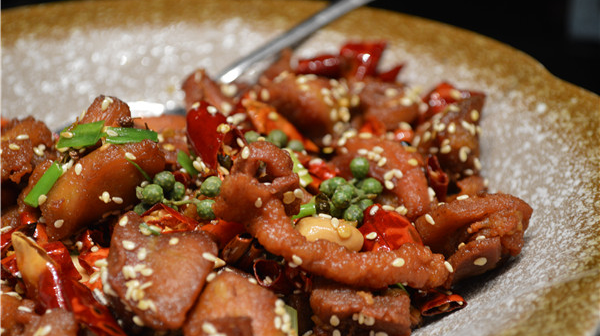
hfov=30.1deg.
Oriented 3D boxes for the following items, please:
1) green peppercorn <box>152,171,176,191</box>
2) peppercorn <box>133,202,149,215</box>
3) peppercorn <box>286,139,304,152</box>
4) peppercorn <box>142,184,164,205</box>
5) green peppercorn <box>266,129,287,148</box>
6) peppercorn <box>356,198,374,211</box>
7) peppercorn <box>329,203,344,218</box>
[{"bbox_3d":[-0.036,0.004,0.295,0.006,0.006,0.006,-1,28,0],"label":"green peppercorn"},{"bbox_3d":[-0.040,0.011,0.283,0.005,0.005,0.005,0,27,0],"label":"peppercorn"},{"bbox_3d":[-0.001,-0.006,0.315,0.005,0.005,0.005,-1,28,0],"label":"peppercorn"},{"bbox_3d":[-0.038,0.007,0.285,0.005,0.005,0.005,0,27,0],"label":"peppercorn"},{"bbox_3d":[-0.006,-0.008,0.318,0.006,0.006,0.006,-1,28,0],"label":"green peppercorn"},{"bbox_3d":[0.017,0.009,0.283,0.005,0.005,0.005,-1,28,0],"label":"peppercorn"},{"bbox_3d":[0.009,0.010,0.280,0.005,0.005,0.005,-1,28,0],"label":"peppercorn"}]

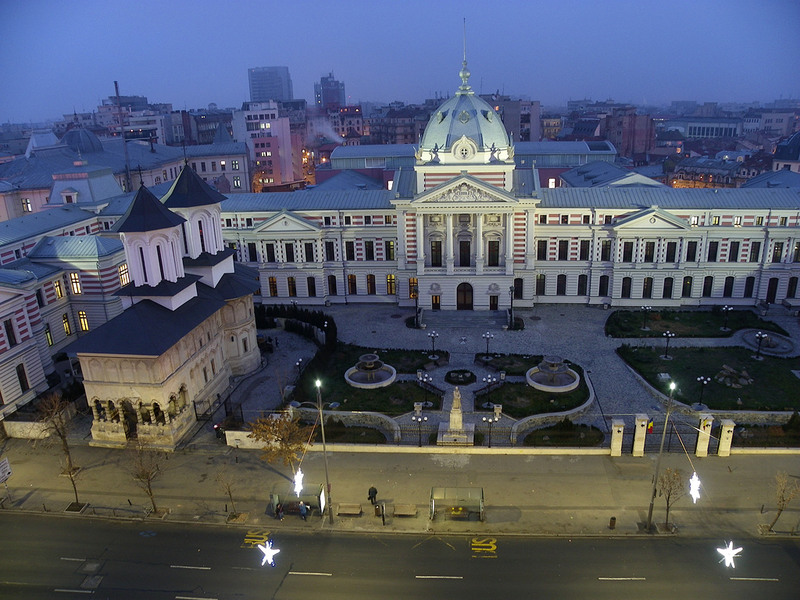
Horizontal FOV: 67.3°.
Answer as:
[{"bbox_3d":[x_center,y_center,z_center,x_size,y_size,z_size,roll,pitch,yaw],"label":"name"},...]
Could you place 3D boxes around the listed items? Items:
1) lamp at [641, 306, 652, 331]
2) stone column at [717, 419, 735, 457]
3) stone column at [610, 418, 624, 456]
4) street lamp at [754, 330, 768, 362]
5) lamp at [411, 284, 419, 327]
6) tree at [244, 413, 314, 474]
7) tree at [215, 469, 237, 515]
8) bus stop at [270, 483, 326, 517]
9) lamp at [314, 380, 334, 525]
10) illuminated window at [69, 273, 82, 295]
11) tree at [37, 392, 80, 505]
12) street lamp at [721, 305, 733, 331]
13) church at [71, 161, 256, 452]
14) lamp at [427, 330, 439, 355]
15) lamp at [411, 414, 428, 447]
[{"bbox_3d":[34.362,2.484,83.949,1.400,3.200,1.400,0,18,6],"label":"lamp"},{"bbox_3d":[28.989,12.347,53.593,1.100,3.190,1.100,0,19,5],"label":"stone column"},{"bbox_3d":[19.544,12.419,54.141,1.100,3.290,1.100,0,19,5],"label":"stone column"},{"bbox_3d":[44.009,5.556,73.463,1.400,3.200,1.400,0,18,6],"label":"street lamp"},{"bbox_3d":[2.351,1.000,86.818,0.750,6.350,0.750,0,18,6],"label":"lamp"},{"bbox_3d":[-9.988,12.951,51.241,5.700,6.400,5.300,0,18,6],"label":"tree"},{"bbox_3d":[-13.437,15.112,47.457,1.600,4.100,1.600,0,19,5],"label":"tree"},{"bbox_3d":[-7.734,15.404,46.030,4.090,2.475,1.717,0,19,5],"label":"bus stop"},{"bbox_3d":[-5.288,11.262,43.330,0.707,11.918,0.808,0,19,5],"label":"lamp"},{"bbox_3d":[-42.686,-2.105,79.045,1.464,2.929,0.253,0,19,5],"label":"illuminated window"},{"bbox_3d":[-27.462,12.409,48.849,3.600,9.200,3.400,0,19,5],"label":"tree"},{"bbox_3d":[45.078,2.497,82.769,1.400,3.200,1.400,0,18,6],"label":"street lamp"},{"bbox_3d":[-24.029,-2.307,65.653,14.342,24.442,29.290,0,19,5],"label":"church"},{"bbox_3d":[4.316,5.868,76.720,1.400,3.200,1.400,0,18,6],"label":"lamp"},{"bbox_3d":[1.880,12.416,55.873,1.450,3.350,1.450,0,19,5],"label":"lamp"}]

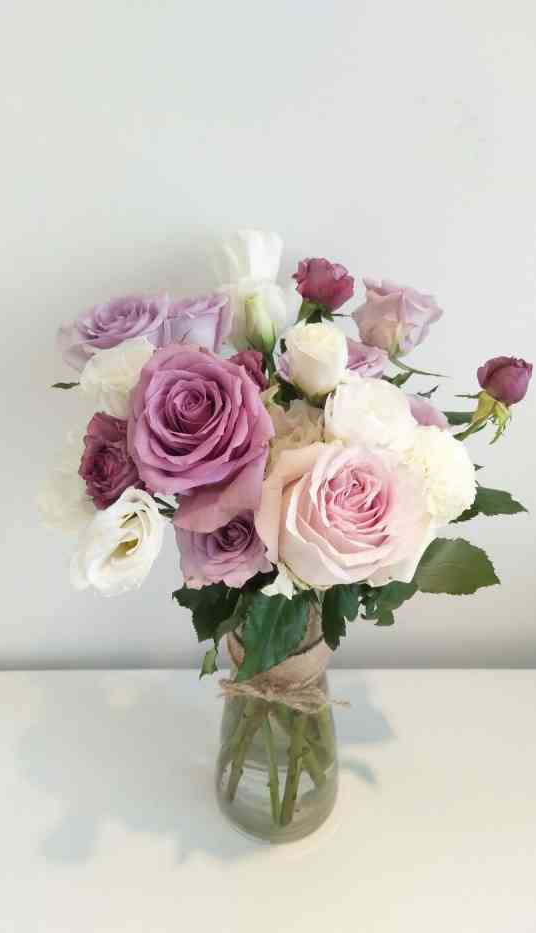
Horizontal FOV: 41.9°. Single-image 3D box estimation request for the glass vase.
[{"bbox_3d":[0.007,0.188,0.512,0.093,0.149,0.093,0,21,0],"label":"glass vase"}]

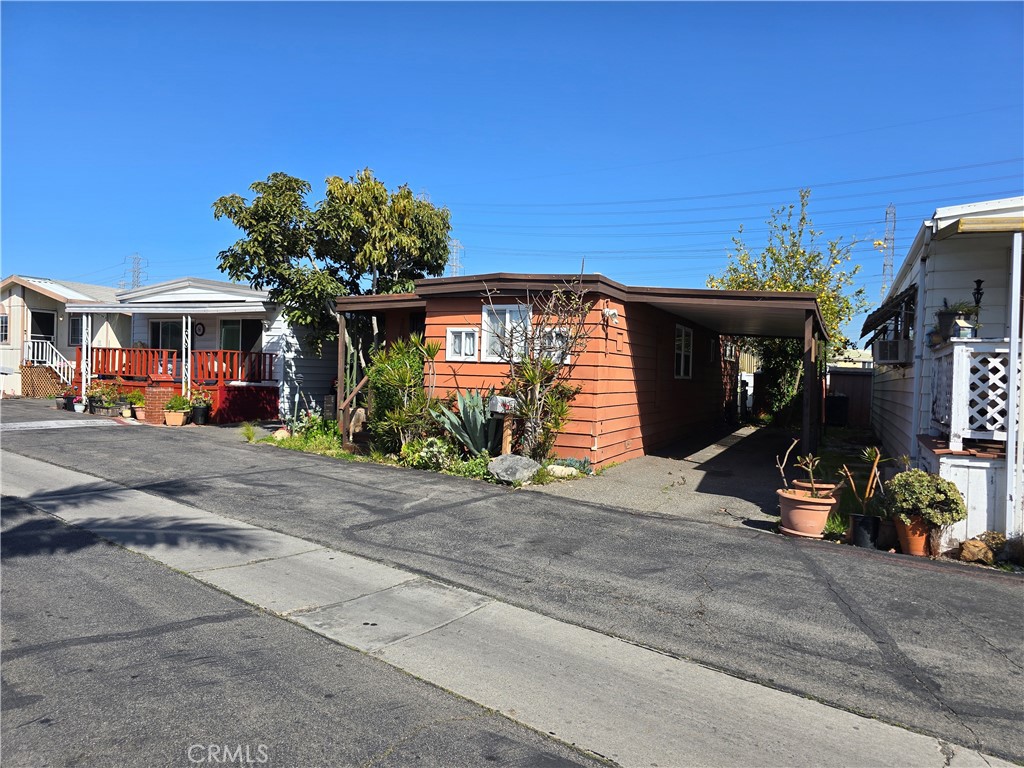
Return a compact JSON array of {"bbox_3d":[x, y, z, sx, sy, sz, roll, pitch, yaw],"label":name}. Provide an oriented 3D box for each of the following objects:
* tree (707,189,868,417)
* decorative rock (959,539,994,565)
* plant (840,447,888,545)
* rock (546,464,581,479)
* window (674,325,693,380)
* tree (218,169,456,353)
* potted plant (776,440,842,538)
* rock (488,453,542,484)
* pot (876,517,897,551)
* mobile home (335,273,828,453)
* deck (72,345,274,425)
[{"bbox_3d":[9.149,-2.413,22.240,5.400,7.900,5.000,2,1,26],"label":"tree"},{"bbox_3d":[4.319,1.540,6.319,0.290,0.190,0.230,2,1,26],"label":"decorative rock"},{"bbox_3d":[3.527,1.114,6.770,0.450,0.980,0.400,2,1,26],"label":"plant"},{"bbox_3d":[0.816,1.367,10.732,0.500,0.190,0.280,2,1,26],"label":"rock"},{"bbox_3d":[4.349,-0.779,17.046,0.100,1.290,1.880,2,1,26],"label":"window"},{"bbox_3d":[-4.124,-1.868,15.853,5.500,6.200,4.800,2,1,26],"label":"tree"},{"bbox_3d":[3.159,1.071,7.250,0.680,1.030,0.620,2,1,26],"label":"potted plant"},{"bbox_3d":[0.030,1.247,10.154,0.700,0.400,0.520,2,1,26],"label":"rock"},{"bbox_3d":[3.790,1.461,6.856,0.280,0.300,0.280,2,1,26],"label":"pot"},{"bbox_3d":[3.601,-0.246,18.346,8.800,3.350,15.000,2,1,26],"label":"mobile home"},{"bbox_3d":[-10.187,-0.024,20.685,6.500,2.000,2.300,2,1,26],"label":"deck"}]

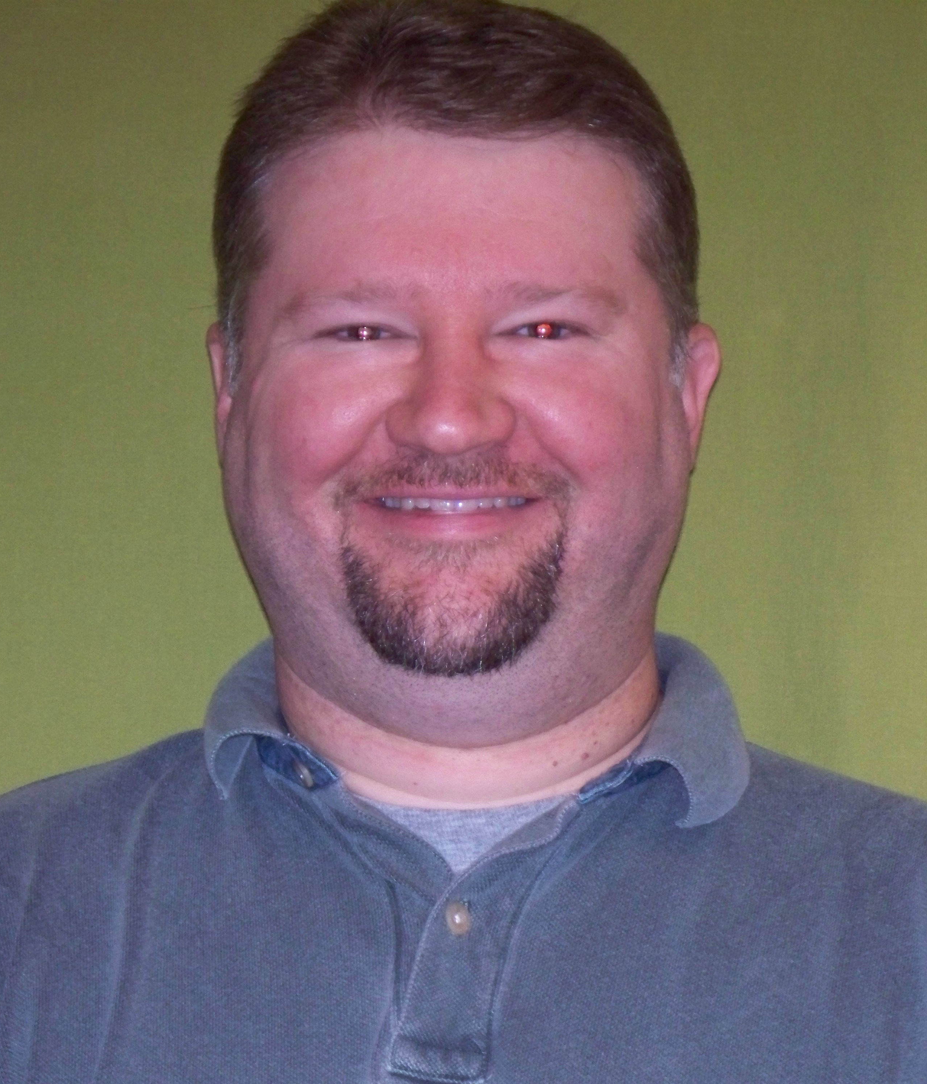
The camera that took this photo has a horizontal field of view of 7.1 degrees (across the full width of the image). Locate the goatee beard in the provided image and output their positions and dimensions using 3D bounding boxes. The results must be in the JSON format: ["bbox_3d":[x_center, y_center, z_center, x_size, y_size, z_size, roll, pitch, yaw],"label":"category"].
[{"bbox_3d":[-0.004,0.022,2.690,0.080,0.054,0.040,0,0,3],"label":"goatee beard"}]

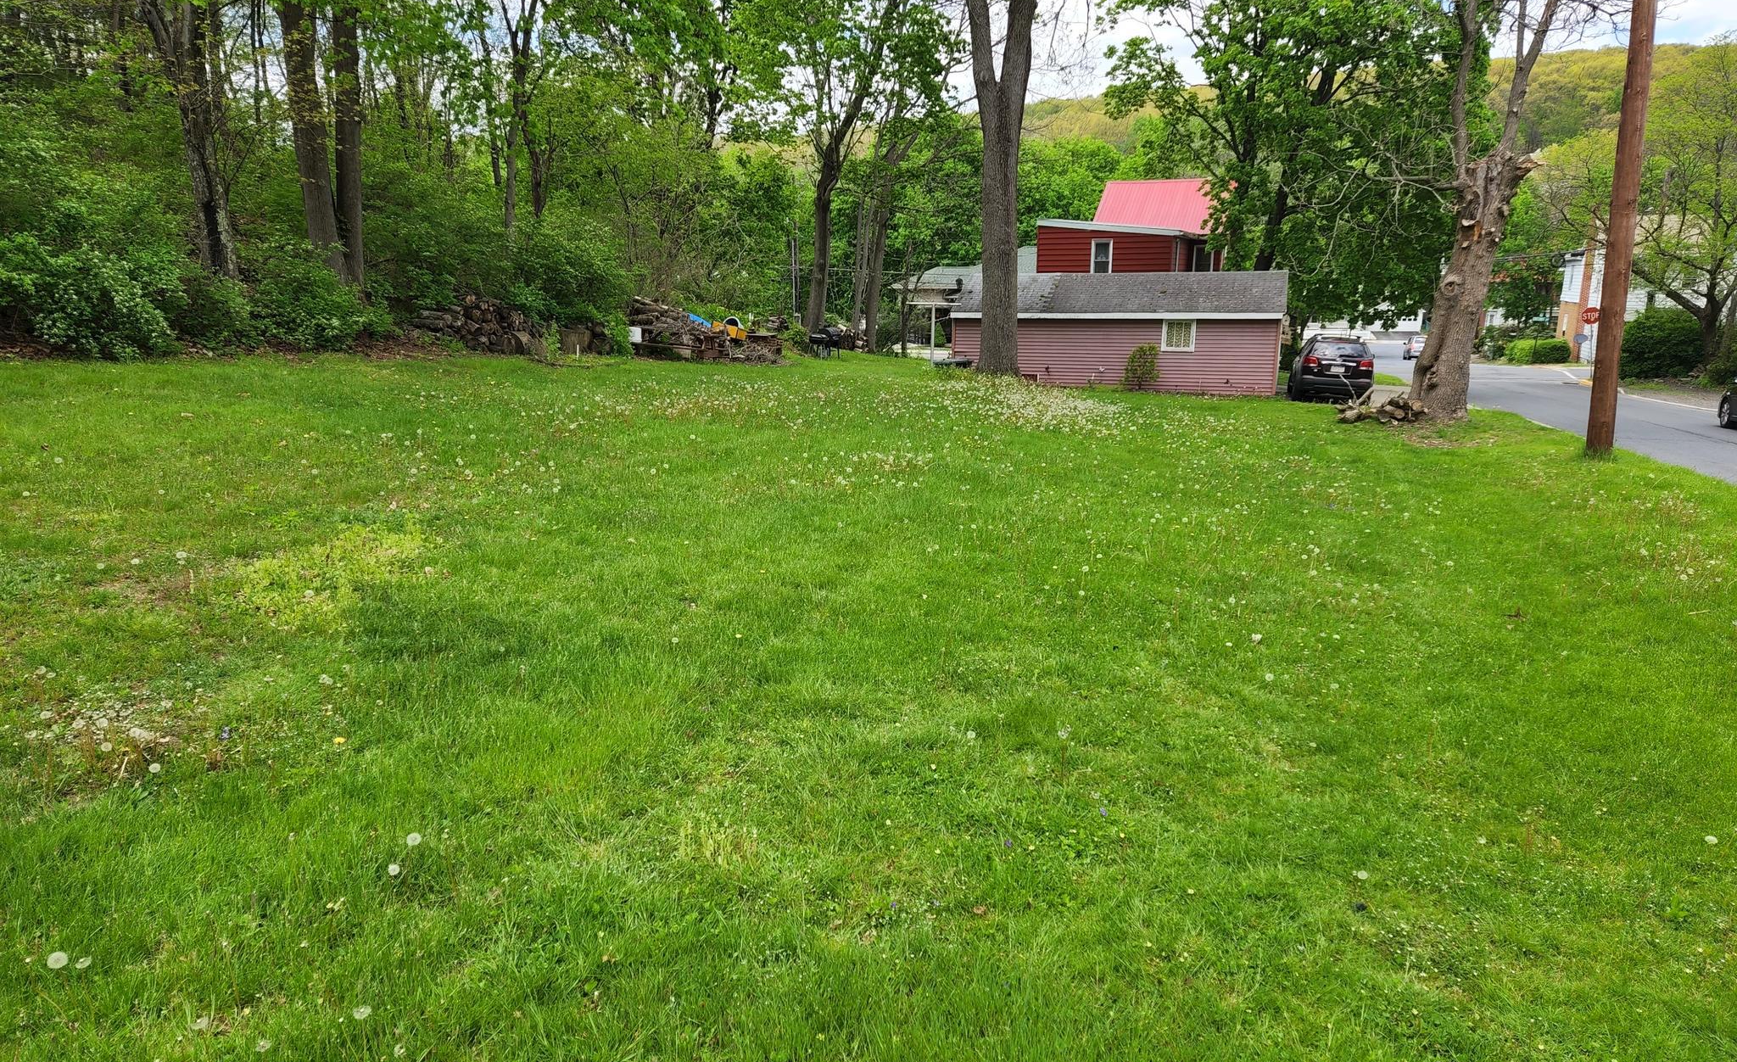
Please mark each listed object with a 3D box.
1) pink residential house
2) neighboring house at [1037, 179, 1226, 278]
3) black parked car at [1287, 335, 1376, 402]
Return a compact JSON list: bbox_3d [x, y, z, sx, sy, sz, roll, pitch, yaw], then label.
[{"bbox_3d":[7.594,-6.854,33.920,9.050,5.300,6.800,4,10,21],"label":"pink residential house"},{"bbox_3d":[10.863,-10.227,46.206,6.600,8.100,9.000,4,10,21],"label":"neighboring house"},{"bbox_3d":[12.609,-4.473,31.608,1.890,1.720,4.680,4,10,17],"label":"black parked car"}]

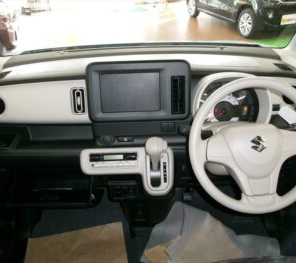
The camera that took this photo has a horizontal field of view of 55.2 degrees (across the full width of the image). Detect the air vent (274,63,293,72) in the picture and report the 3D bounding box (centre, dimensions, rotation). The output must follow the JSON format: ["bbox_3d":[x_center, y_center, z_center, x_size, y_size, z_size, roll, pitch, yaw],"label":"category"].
[{"bbox_3d":[0.493,-0.233,1.030,0.070,0.025,0.060,-2,29,2],"label":"air vent"}]

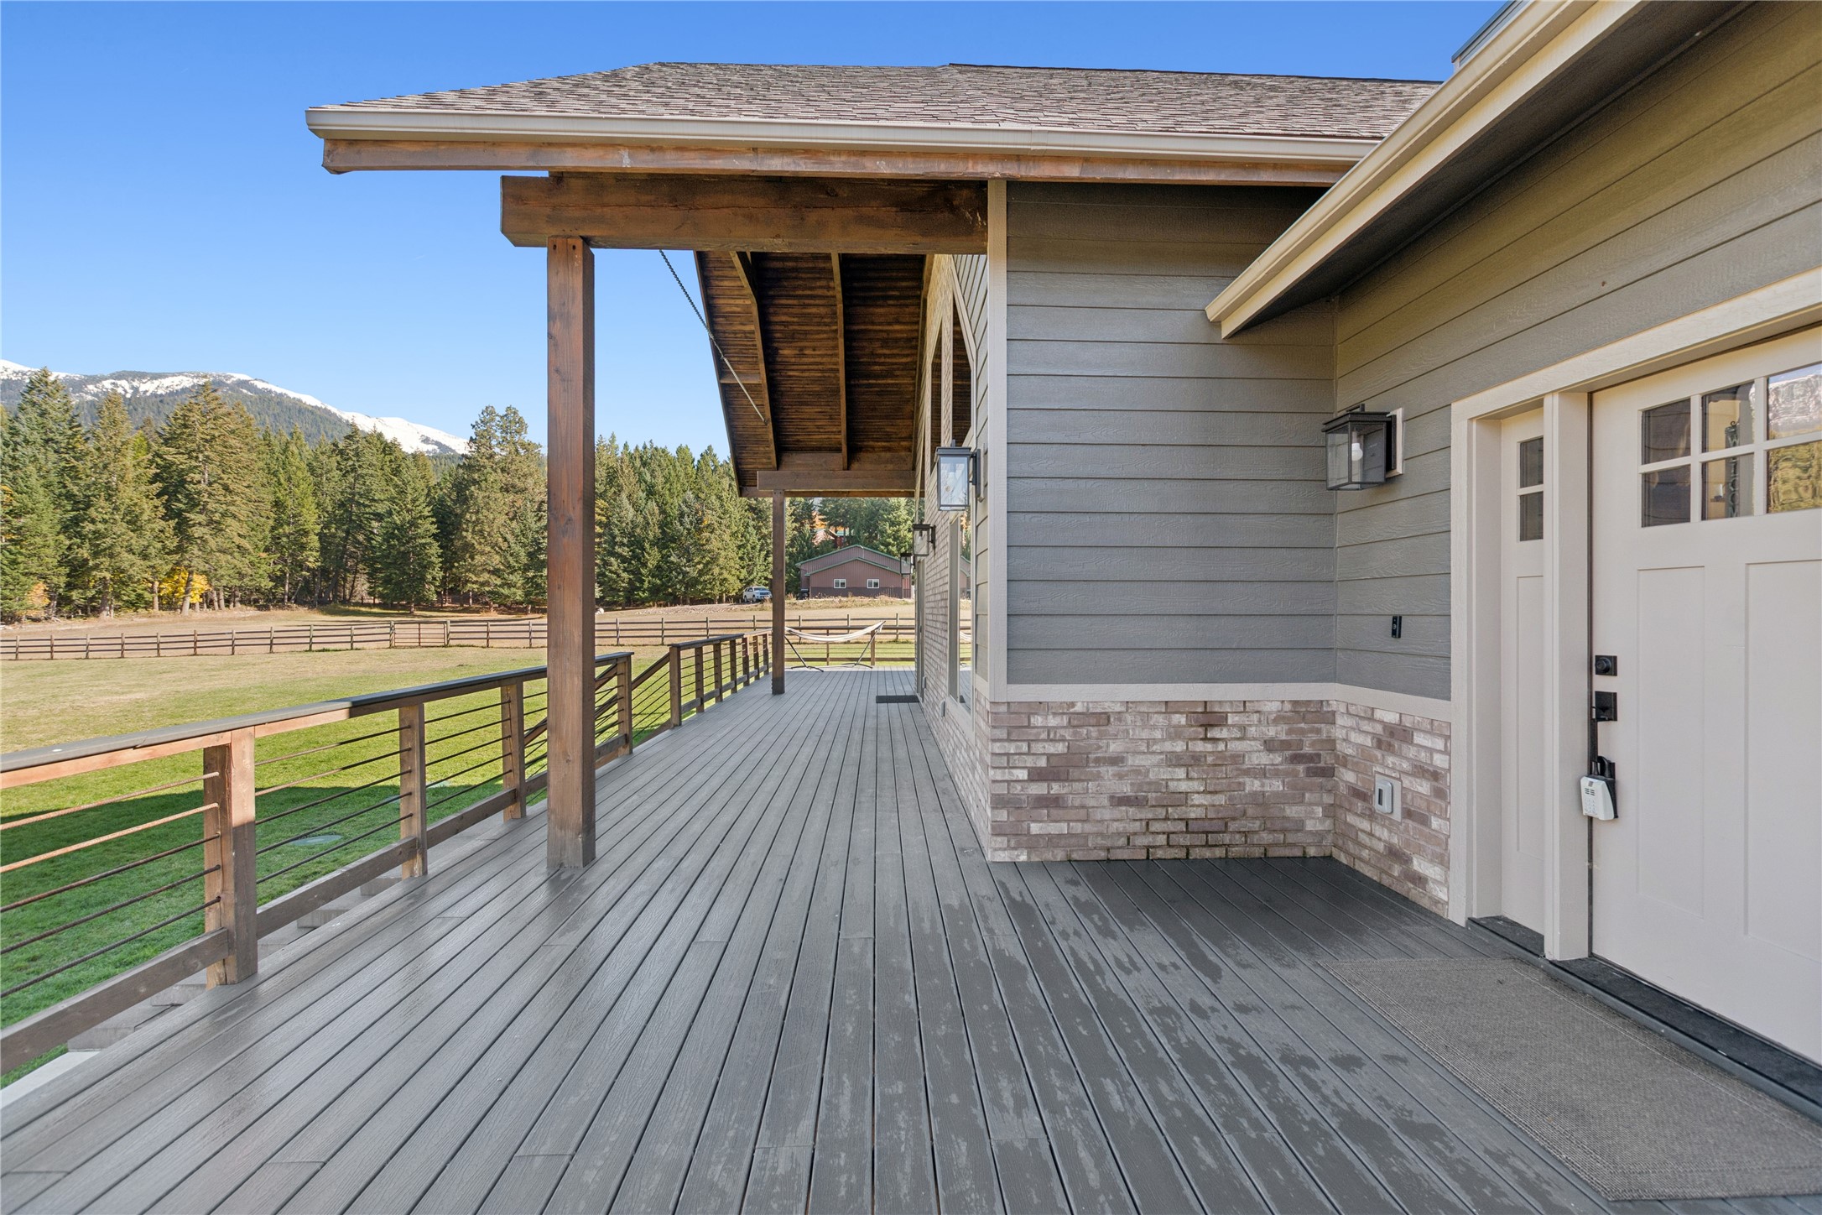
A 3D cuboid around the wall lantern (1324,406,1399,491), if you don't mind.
[{"bbox_3d":[2.120,-0.755,3.540,0.250,0.380,0.195,0,0,-3],"label":"wall lantern"}]

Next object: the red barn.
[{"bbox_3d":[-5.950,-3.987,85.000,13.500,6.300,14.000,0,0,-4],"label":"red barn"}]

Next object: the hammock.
[{"bbox_3d":[-1.700,0.830,16.850,2.750,1.060,1.150,0,0,-37],"label":"hammock"}]

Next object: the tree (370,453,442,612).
[{"bbox_3d":[-46.597,-6.828,70.000,6.694,14.706,6.694,0,0,-3],"label":"tree"}]

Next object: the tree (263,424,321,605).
[{"bbox_3d":[-65.104,-9.679,80.000,4.538,18.458,4.538,0,0,0],"label":"tree"}]

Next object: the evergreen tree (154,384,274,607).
[{"bbox_3d":[-65.368,-10.455,71.000,8.129,21.443,8.129,0,0,0],"label":"evergreen tree"}]

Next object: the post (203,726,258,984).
[{"bbox_3d":[-2.386,0.872,2.672,0.094,0.885,0.092,0,0,-3],"label":"post"}]

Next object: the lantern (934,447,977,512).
[{"bbox_3d":[0.264,-0.716,4.175,0.250,0.353,0.190,0,0,-3],"label":"lantern"}]

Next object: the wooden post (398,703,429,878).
[{"bbox_3d":[-2.401,0.886,3.689,0.087,0.830,0.088,0,0,-3],"label":"wooden post"}]

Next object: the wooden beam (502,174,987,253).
[{"bbox_3d":[-0.820,-1.999,3.888,2.419,0.309,0.140,0,0,-3],"label":"wooden beam"}]

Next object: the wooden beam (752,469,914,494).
[{"bbox_3d":[-1.175,-1.967,12.040,2.455,0.295,0.140,0,0,-3],"label":"wooden beam"}]

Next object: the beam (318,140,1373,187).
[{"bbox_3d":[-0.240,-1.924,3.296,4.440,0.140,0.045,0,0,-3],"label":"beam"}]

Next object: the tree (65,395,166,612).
[{"bbox_3d":[-73.111,-9.585,70.000,6.445,20.484,6.445,0,0,0],"label":"tree"}]

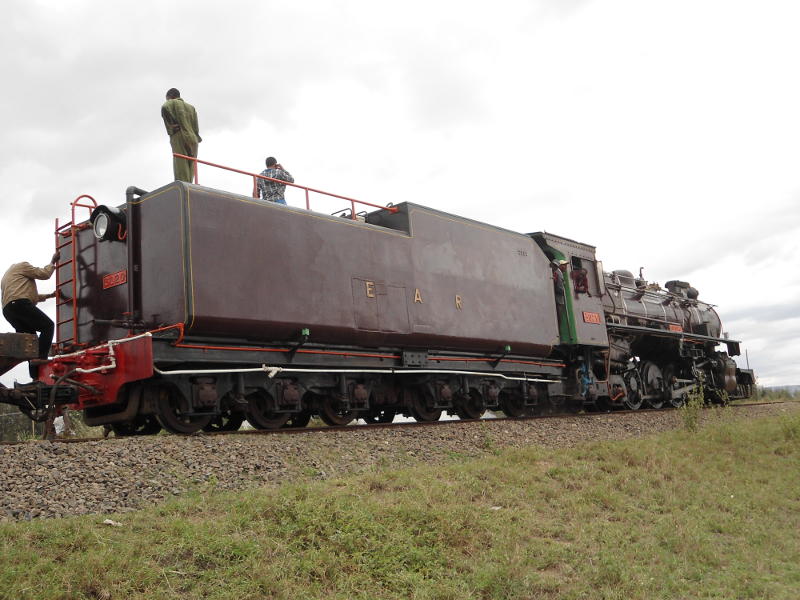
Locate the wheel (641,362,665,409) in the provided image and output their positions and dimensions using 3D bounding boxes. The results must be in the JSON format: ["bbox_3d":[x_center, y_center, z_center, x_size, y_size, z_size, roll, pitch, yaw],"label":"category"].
[{"bbox_3d":[6.550,2.233,22.217,0.150,1.250,1.250,-13,-12,37],"label":"wheel"}]

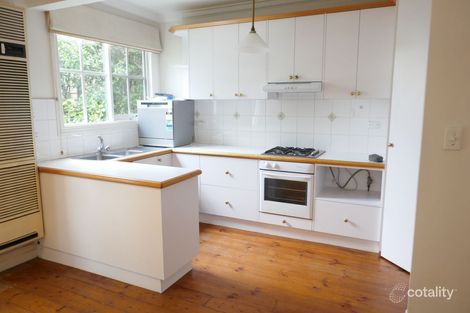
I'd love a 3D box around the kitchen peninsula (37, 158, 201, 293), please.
[{"bbox_3d":[-1.082,0.541,2.860,1.523,0.900,0.545,4,9,24],"label":"kitchen peninsula"}]

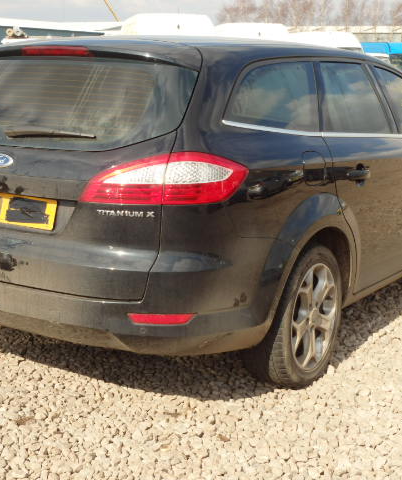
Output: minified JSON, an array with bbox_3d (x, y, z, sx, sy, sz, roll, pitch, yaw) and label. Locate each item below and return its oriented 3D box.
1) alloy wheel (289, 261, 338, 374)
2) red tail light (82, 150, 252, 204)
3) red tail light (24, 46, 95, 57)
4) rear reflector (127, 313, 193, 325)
[{"bbox_3d":[0.412,0.320,3.677,0.200,0.480,0.480,8,13,31],"label":"alloy wheel"},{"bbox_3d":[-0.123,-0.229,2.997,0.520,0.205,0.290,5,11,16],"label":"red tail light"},{"bbox_3d":[-0.570,-0.750,3.371,0.360,0.042,0.050,8,13,31],"label":"red tail light"},{"bbox_3d":[-0.127,0.271,2.915,0.225,0.045,0.035,2,11,4],"label":"rear reflector"}]

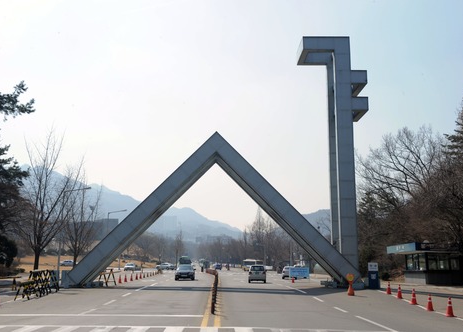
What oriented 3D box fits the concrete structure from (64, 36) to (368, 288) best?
[{"bbox_3d":[-0.845,-0.293,43.313,22.550,19.230,3.320,0,-10,0],"label":"concrete structure"}]

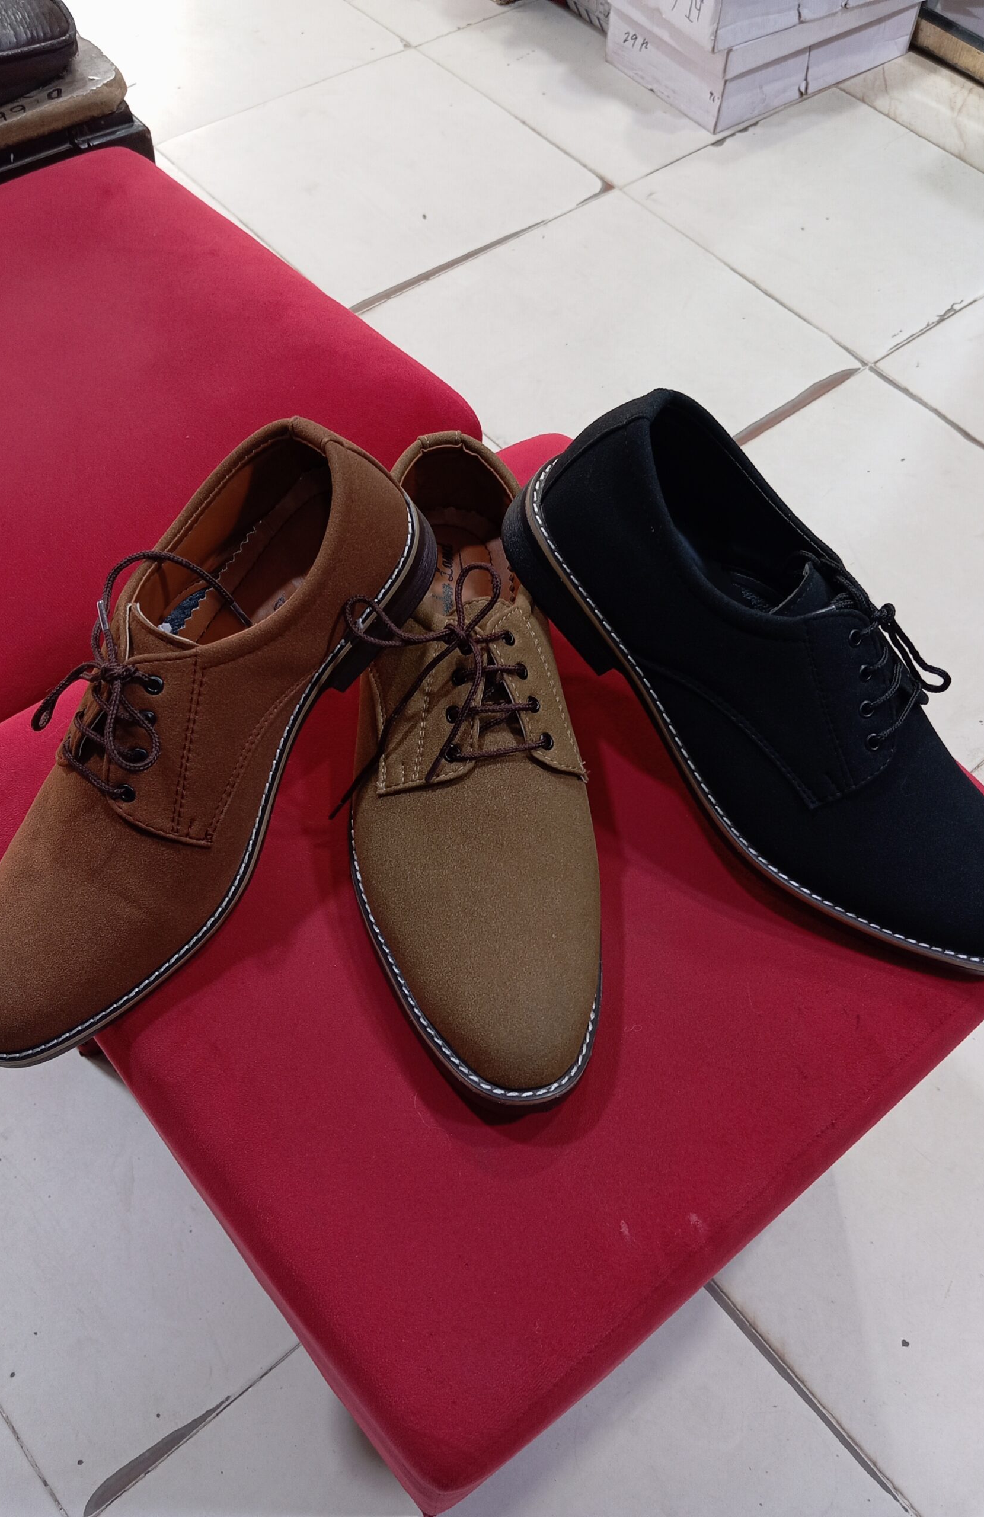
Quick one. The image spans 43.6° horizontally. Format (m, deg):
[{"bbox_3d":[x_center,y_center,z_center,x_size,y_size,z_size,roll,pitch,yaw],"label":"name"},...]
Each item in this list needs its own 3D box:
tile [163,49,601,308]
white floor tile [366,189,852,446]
[{"bbox_3d":[-0.127,-0.718,1.501,0.396,0.010,0.396,-34,65,-22],"label":"tile"},{"bbox_3d":[0.129,-0.453,1.344,0.396,0.010,0.396,-34,65,-22],"label":"white floor tile"}]

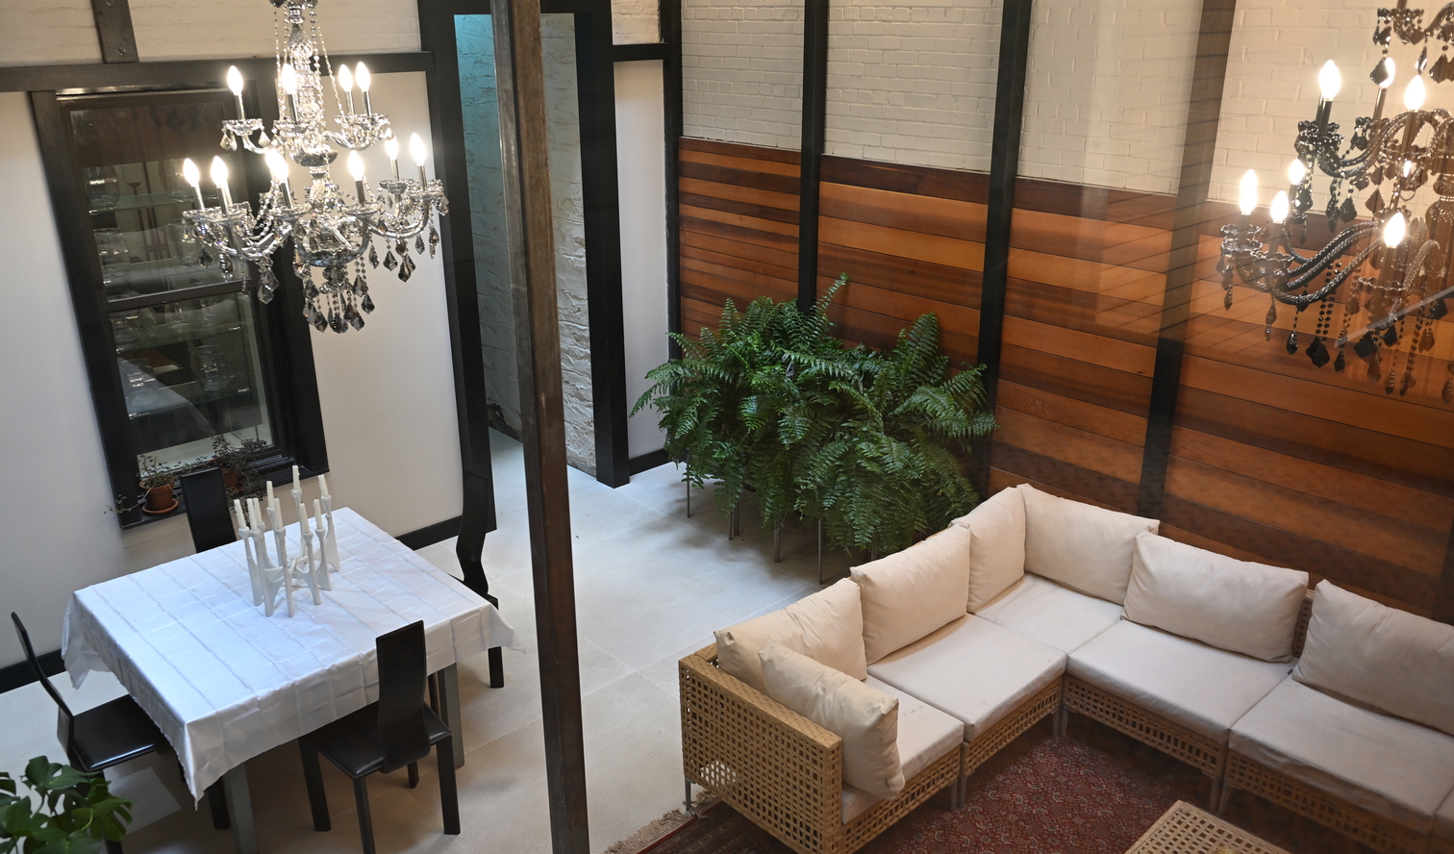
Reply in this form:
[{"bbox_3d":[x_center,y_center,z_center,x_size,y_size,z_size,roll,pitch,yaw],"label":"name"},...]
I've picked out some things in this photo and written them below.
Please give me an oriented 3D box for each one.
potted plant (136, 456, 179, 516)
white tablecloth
[{"bbox_3d":[-2.761,0.267,5.475,0.180,0.256,0.180,-18,27,-39],"label":"potted plant"},{"bbox_3d":[-1.751,0.809,4.516,1.240,0.290,1.320,-18,27,-39],"label":"white tablecloth"}]

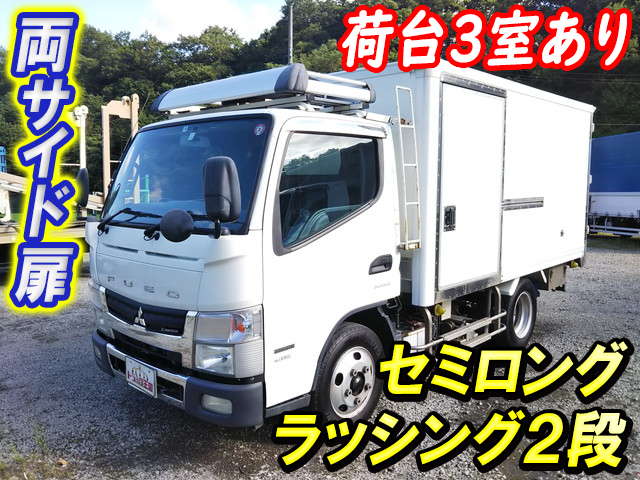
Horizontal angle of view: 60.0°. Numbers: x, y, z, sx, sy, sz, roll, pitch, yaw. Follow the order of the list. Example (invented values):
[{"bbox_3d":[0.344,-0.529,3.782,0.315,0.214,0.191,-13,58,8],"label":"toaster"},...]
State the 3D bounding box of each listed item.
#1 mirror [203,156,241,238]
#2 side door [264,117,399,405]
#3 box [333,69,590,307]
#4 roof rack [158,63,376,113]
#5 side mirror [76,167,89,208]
[{"bbox_3d":[-0.422,-0.181,2.393,0.168,0.355,0.095,2,7,20],"label":"mirror"},{"bbox_3d":[0.063,0.081,3.199,0.160,1.480,1.160,6,8,43],"label":"side door"},{"bbox_3d":[1.143,-0.555,5.436,1.840,1.648,3.255,6,8,43],"label":"box"},{"bbox_3d":[-0.419,-0.919,3.706,1.340,0.250,0.870,6,8,43],"label":"roof rack"},{"bbox_3d":[-1.667,-0.365,3.893,0.090,0.300,0.160,-5,8,-37],"label":"side mirror"}]

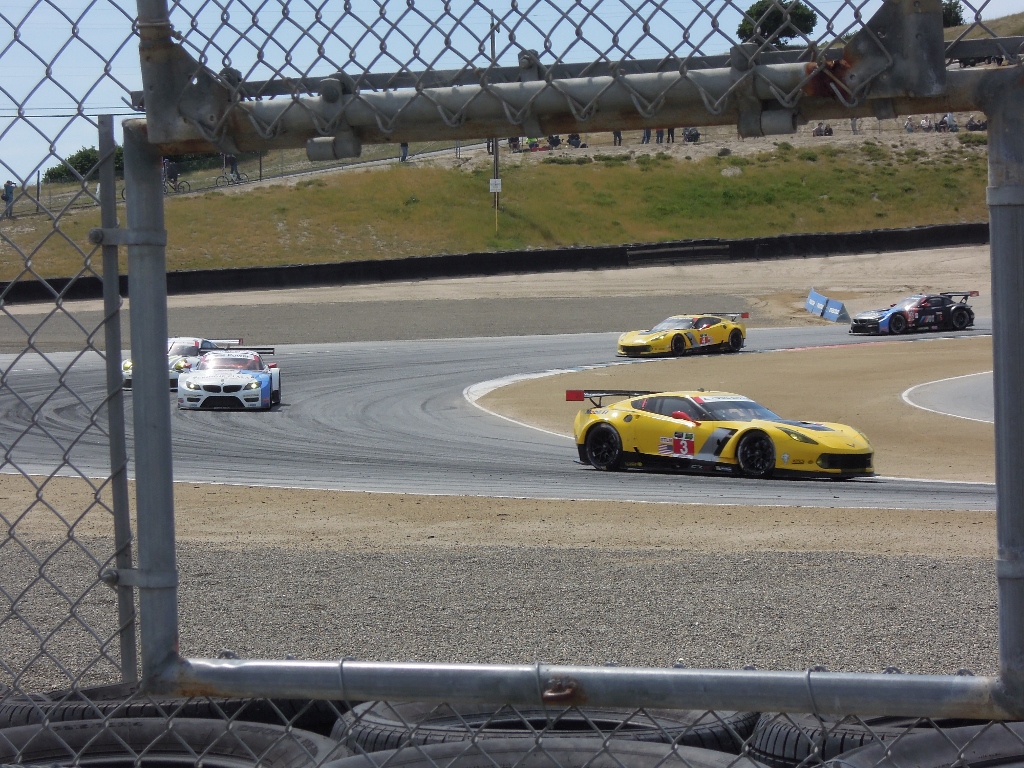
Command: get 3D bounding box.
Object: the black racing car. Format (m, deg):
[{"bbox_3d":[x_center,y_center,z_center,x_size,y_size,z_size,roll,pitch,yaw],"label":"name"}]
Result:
[{"bbox_3d":[13.436,-2.397,99.255,4.330,1.240,2.000,-4,4,-27],"label":"black racing car"}]

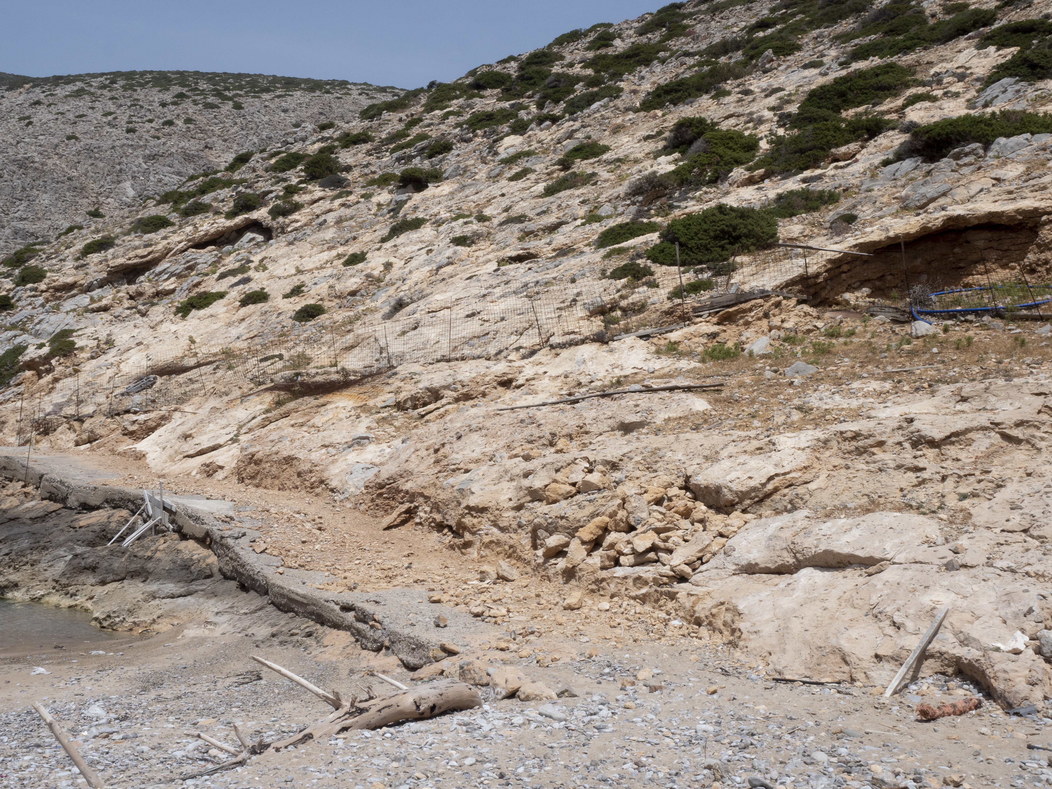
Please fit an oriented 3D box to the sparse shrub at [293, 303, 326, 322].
[{"bbox_3d":[-4.998,-1.874,28.000,0.770,0.420,0.650,0,-1,0],"label":"sparse shrub"}]

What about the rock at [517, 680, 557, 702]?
[{"bbox_3d":[0.062,1.669,6.850,0.225,0.115,0.180,0,-1,0],"label":"rock"}]

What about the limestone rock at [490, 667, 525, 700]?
[{"bbox_3d":[-0.108,1.756,7.400,0.210,0.190,0.190,0,-1,0],"label":"limestone rock"}]

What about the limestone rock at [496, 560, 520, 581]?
[{"bbox_3d":[-0.192,1.827,12.600,0.248,0.200,0.211,0,-2,0],"label":"limestone rock"}]

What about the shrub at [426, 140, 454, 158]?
[{"bbox_3d":[-4.098,-11.725,58.000,1.293,0.814,1.164,0,-2,0],"label":"shrub"}]

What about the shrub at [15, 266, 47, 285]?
[{"bbox_3d":[-18.330,-4.396,45.000,1.180,0.657,1.034,0,-1,0],"label":"shrub"}]

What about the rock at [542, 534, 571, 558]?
[{"bbox_3d":[0.302,1.480,11.900,0.280,0.210,0.230,0,-1,0],"label":"rock"}]

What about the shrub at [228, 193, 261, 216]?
[{"bbox_3d":[-10.375,-7.043,45.000,1.210,0.821,1.060,0,-1,0],"label":"shrub"}]

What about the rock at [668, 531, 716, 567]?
[{"bbox_3d":[1.629,1.513,11.900,0.437,0.312,0.371,0,-2,0],"label":"rock"}]

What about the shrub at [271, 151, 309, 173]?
[{"bbox_3d":[-10.885,-10.696,56.000,1.742,0.984,1.393,0,-3,0],"label":"shrub"}]

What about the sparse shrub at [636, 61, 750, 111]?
[{"bbox_3d":[4.990,-9.139,36.000,3.200,1.300,1.900,0,-1,0],"label":"sparse shrub"}]

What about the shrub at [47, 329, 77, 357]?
[{"bbox_3d":[-14.884,-1.661,39.000,0.949,0.923,0.759,0,-3,0],"label":"shrub"}]

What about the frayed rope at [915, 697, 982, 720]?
[{"bbox_3d":[2.294,1.705,6.600,0.390,0.100,0.120,0,-1,-22],"label":"frayed rope"}]

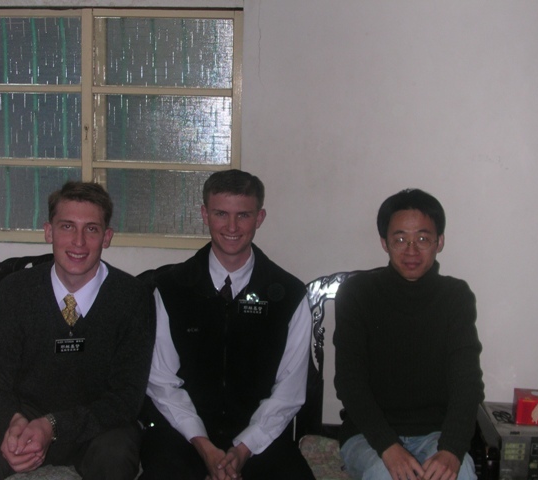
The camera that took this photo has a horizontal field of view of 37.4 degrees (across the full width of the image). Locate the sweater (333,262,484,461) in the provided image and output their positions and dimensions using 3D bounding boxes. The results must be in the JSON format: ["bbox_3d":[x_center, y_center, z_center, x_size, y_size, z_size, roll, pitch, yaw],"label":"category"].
[{"bbox_3d":[0.397,0.348,2.260,0.425,0.540,0.410,2,7,5],"label":"sweater"}]

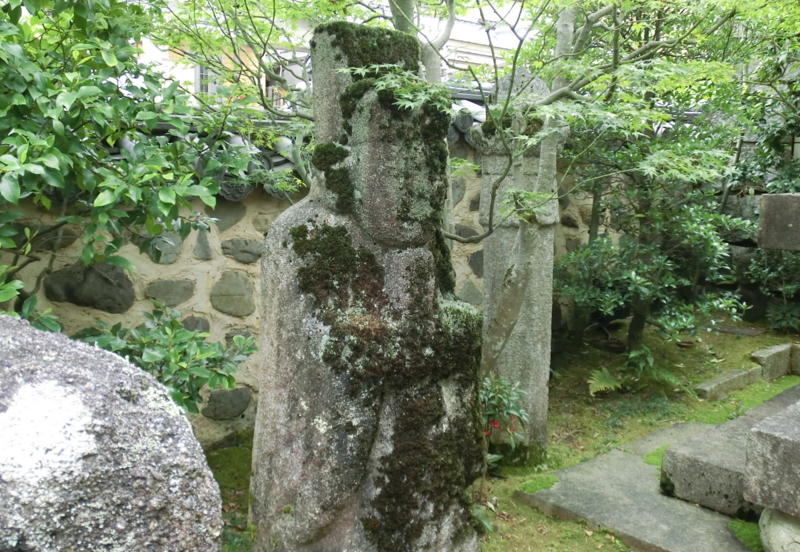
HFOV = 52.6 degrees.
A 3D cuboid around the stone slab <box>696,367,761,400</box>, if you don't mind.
[{"bbox_3d":[2.239,0.725,5.518,0.110,0.100,0.860,7,9,44],"label":"stone slab"}]

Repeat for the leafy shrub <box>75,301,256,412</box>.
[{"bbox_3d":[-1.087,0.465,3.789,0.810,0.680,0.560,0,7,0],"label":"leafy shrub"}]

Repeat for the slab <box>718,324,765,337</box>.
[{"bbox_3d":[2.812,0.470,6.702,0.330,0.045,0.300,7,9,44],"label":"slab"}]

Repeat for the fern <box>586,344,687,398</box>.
[{"bbox_3d":[1.598,0.640,5.420,0.620,0.290,0.440,0,7,0],"label":"fern"}]

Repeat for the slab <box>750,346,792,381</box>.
[{"bbox_3d":[2.711,0.647,5.925,0.120,0.190,0.490,7,9,44],"label":"slab"}]

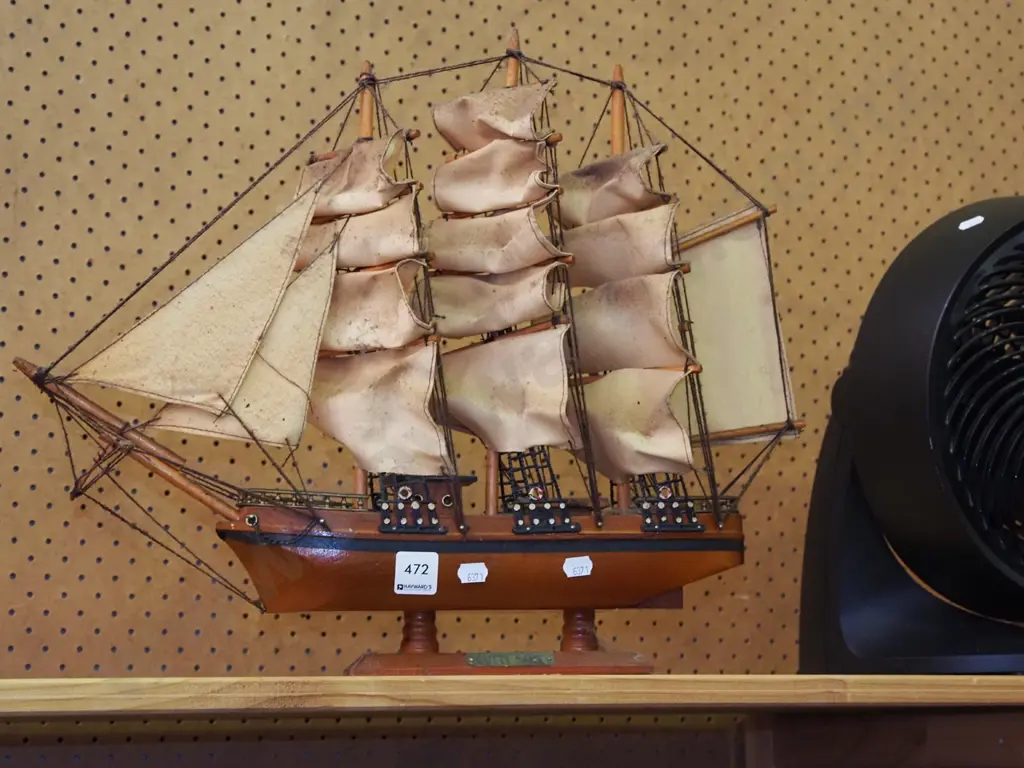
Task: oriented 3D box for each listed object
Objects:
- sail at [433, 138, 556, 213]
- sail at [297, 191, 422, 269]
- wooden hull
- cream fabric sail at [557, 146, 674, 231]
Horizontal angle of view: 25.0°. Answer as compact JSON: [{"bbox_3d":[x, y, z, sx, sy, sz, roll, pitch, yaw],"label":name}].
[{"bbox_3d":[-0.017,-0.157,1.751,0.124,0.054,0.032,-8,-11,41],"label":"sail"},{"bbox_3d":[-0.119,-0.111,1.720,0.125,0.050,0.030,-7,-11,39],"label":"sail"},{"bbox_3d":[-0.020,0.132,1.710,0.395,0.075,0.085,1,-9,-10],"label":"wooden hull"},{"bbox_3d":[0.074,-0.148,1.750,0.114,0.052,0.035,-8,-12,43],"label":"cream fabric sail"}]

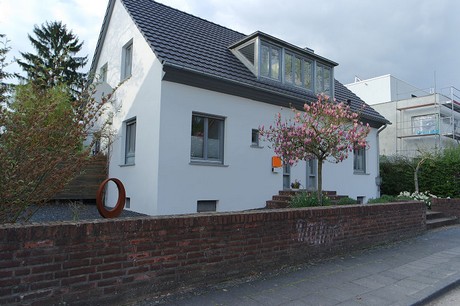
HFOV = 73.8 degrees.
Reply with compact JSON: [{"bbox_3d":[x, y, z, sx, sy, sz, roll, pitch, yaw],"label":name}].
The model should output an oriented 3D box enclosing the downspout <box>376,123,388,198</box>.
[{"bbox_3d":[7.420,0.483,14.787,0.150,3.712,0.520,5,-6,-38],"label":"downspout"}]

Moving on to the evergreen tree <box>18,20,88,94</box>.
[{"bbox_3d":[-12.224,-3.295,20.673,5.500,11.593,5.500,5,-6,-38],"label":"evergreen tree"}]

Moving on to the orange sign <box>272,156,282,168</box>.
[{"bbox_3d":[1.617,0.315,10.545,0.426,0.398,0.080,5,-6,-38],"label":"orange sign"}]

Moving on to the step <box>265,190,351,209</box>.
[{"bbox_3d":[3.008,1.639,10.687,3.420,0.556,1.410,5,-6,-38],"label":"step"}]

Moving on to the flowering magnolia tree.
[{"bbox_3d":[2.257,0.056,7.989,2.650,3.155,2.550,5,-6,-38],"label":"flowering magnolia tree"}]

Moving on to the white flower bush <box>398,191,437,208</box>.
[{"bbox_3d":[5.506,1.447,8.993,0.750,0.520,0.900,5,-6,-38],"label":"white flower bush"}]

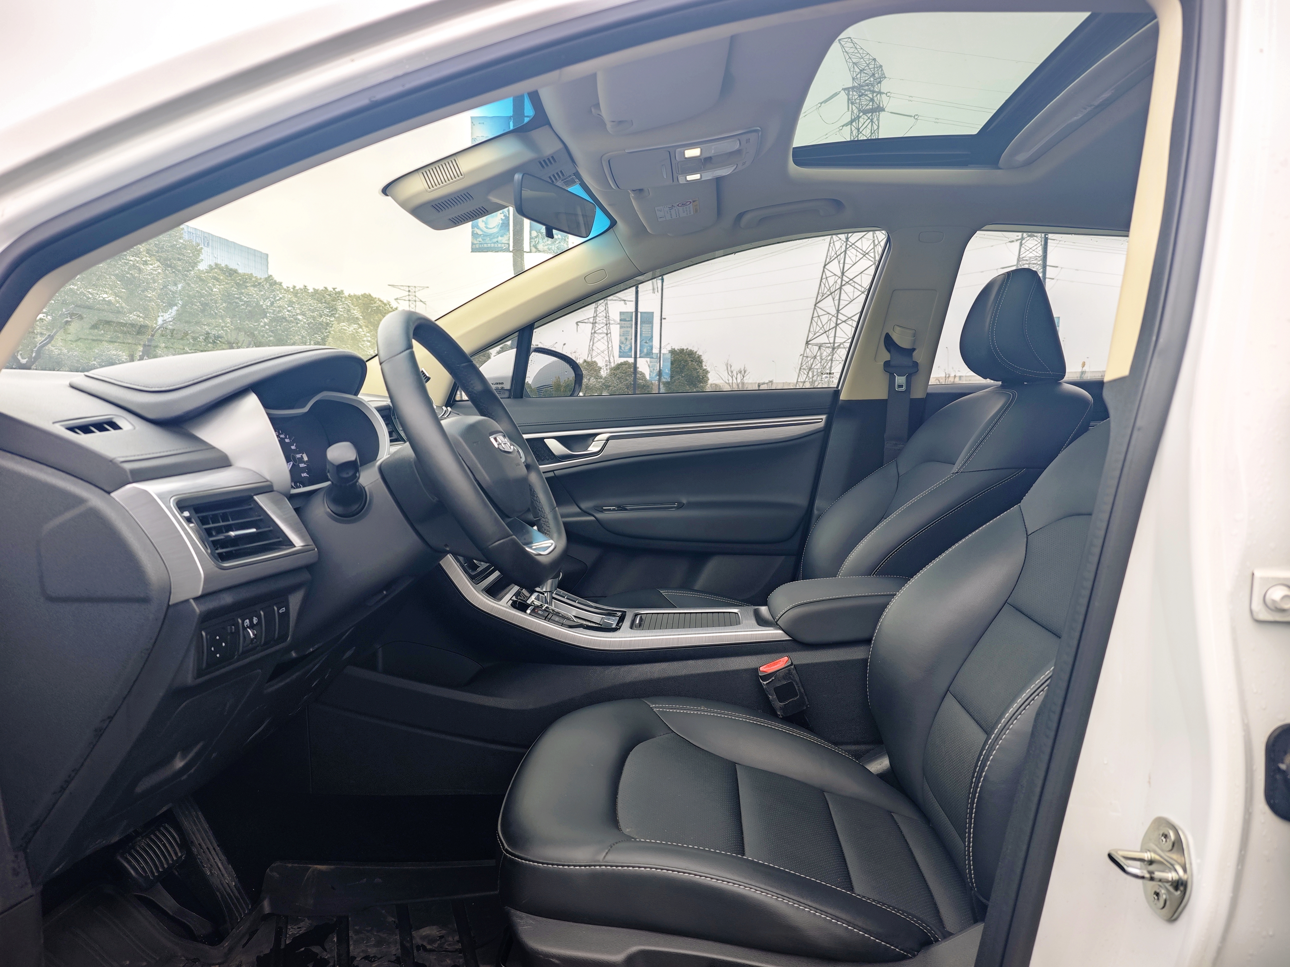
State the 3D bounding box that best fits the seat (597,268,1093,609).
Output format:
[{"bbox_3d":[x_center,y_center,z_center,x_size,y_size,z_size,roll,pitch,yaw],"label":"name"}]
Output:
[{"bbox_3d":[0.329,0.076,1.709,0.886,0.985,0.522,2,7,3],"label":"seat"}]

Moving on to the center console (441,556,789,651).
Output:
[{"bbox_3d":[-0.033,0.173,1.386,0.522,0.143,0.207,2,7,3],"label":"center console"}]

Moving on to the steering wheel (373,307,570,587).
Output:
[{"bbox_3d":[-0.212,-0.033,1.019,0.099,0.359,0.364,-29,4,7],"label":"steering wheel"}]

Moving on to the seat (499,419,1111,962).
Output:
[{"bbox_3d":[0.296,0.162,1.016,0.886,0.985,0.522,2,7,3],"label":"seat"}]

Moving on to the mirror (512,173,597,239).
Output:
[{"bbox_3d":[-0.145,-0.430,1.338,0.035,0.065,0.227,10,10,24],"label":"mirror"}]

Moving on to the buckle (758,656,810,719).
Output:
[{"bbox_3d":[0.210,0.309,1.298,0.044,0.085,0.030,-18,6,6],"label":"buckle"}]

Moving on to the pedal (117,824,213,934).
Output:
[{"bbox_3d":[-0.640,0.527,1.149,0.113,0.143,0.094,2,7,3],"label":"pedal"}]

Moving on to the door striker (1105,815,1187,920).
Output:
[{"bbox_3d":[0.383,0.291,0.649,0.043,0.073,0.058,2,7,3],"label":"door striker"}]

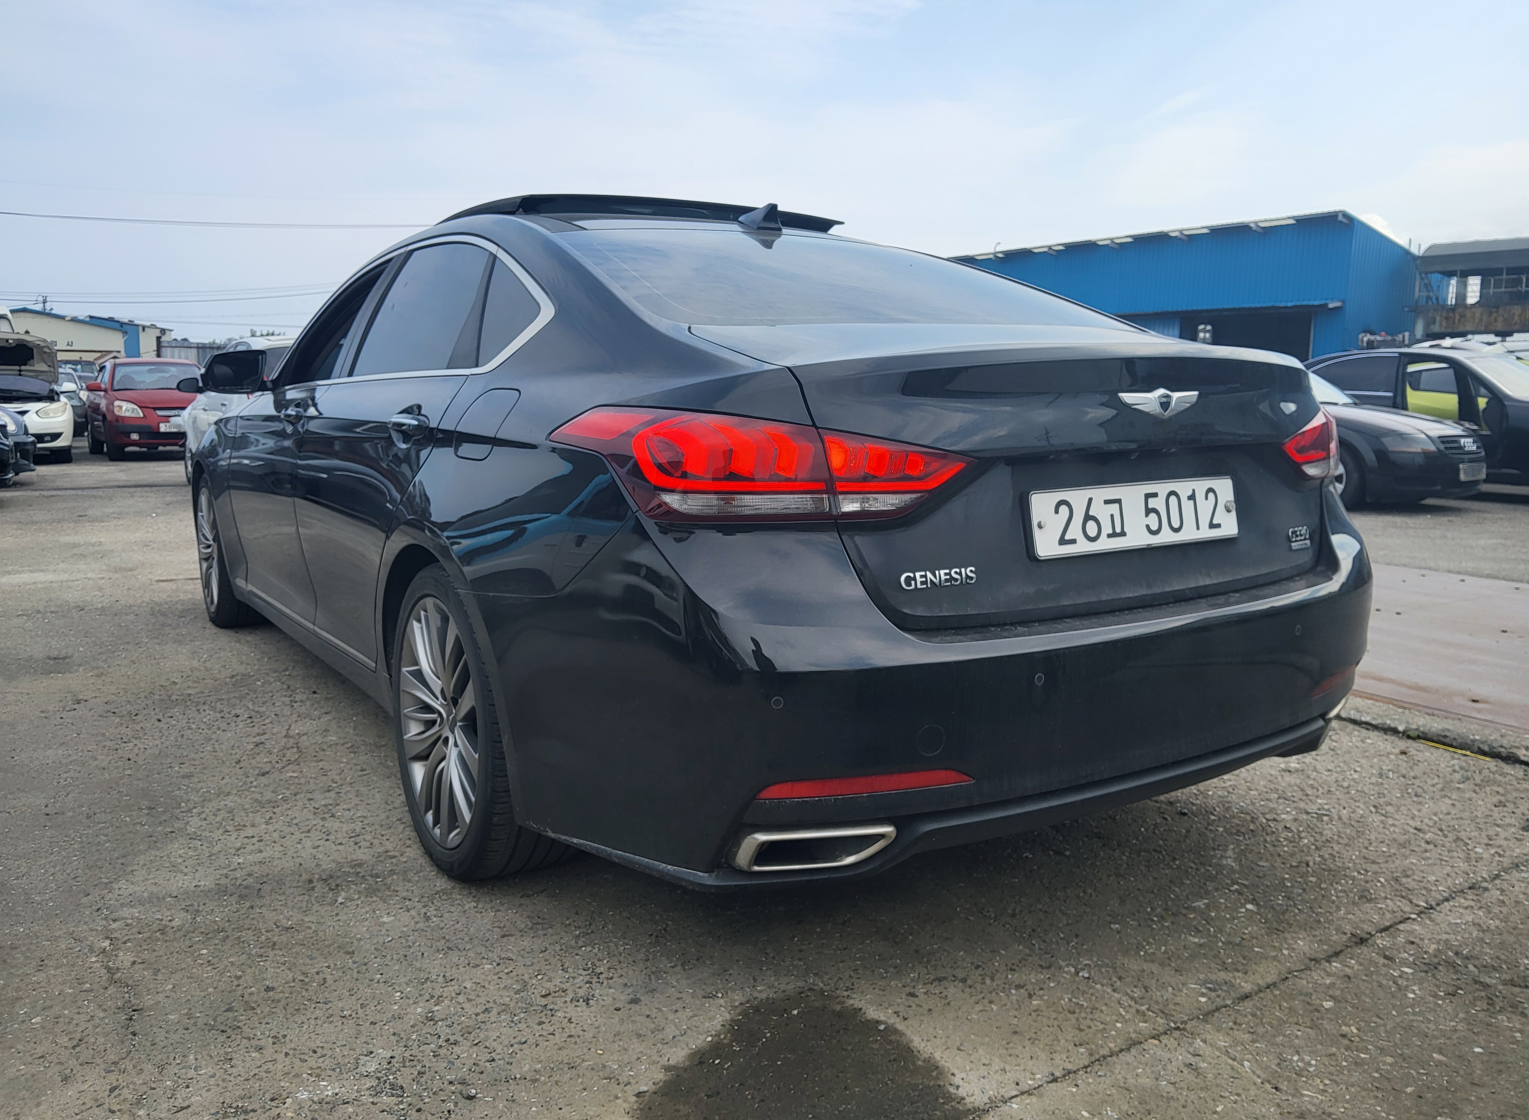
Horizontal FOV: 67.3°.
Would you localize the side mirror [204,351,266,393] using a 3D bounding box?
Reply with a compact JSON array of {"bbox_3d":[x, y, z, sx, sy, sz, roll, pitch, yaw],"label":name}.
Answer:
[{"bbox_3d":[-1.711,-0.611,3.721,0.225,0.140,0.145,-5,10,-33],"label":"side mirror"}]

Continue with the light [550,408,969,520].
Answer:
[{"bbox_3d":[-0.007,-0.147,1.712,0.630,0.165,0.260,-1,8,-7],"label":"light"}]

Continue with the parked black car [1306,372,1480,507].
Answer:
[{"bbox_3d":[4.811,-1.294,11.399,1.770,1.360,4.080,-7,11,-39],"label":"parked black car"}]

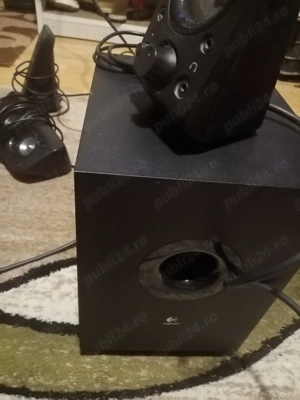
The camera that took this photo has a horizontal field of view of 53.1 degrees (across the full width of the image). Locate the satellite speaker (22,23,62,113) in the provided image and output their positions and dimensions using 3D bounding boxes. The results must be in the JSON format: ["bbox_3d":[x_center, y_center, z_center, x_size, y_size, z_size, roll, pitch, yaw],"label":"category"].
[{"bbox_3d":[-0.293,-0.332,0.765,0.108,0.192,0.086,-2,43,-14],"label":"satellite speaker"}]

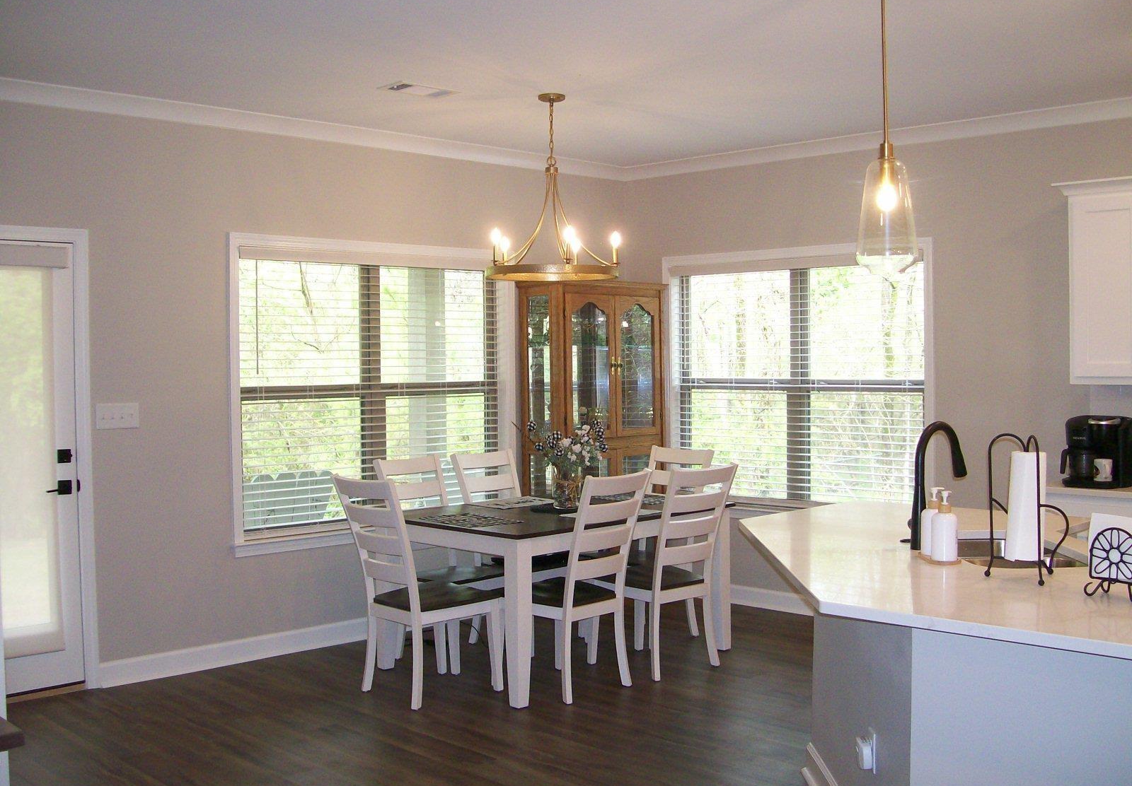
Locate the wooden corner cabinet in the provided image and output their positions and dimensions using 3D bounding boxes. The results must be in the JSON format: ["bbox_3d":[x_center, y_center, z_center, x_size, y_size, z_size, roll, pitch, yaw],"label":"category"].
[{"bbox_3d":[0.161,0.321,7.187,0.950,1.930,0.420,-2,3,-44],"label":"wooden corner cabinet"}]

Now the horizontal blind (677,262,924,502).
[{"bbox_3d":[1.318,-0.051,6.846,0.110,1.460,1.750,-2,3,-45],"label":"horizontal blind"}]

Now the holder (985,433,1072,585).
[{"bbox_3d":[1.237,0.304,3.150,0.210,0.395,0.180,0,2,12],"label":"holder"}]

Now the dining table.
[{"bbox_3d":[-0.020,0.958,5.911,1.520,0.760,0.990,-2,3,-44],"label":"dining table"}]

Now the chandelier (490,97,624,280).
[{"bbox_3d":[-0.069,-0.969,5.543,0.635,0.840,0.635,0,2,0],"label":"chandelier"}]

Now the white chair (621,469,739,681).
[{"bbox_3d":[0.460,0.833,5.682,0.475,1.005,0.610,-2,3,-41],"label":"white chair"}]

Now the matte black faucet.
[{"bbox_3d":[1.165,0.292,3.680,0.230,0.400,0.080,-2,3,-38],"label":"matte black faucet"}]

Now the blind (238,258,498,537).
[{"bbox_3d":[-0.987,-0.027,6.365,1.750,1.490,0.100,-2,3,-44],"label":"blind"}]

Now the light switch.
[{"bbox_3d":[-1.995,0.103,5.254,0.207,0.117,0.015,-2,3,-45],"label":"light switch"}]

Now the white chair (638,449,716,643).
[{"bbox_3d":[0.446,0.814,6.327,0.475,1.005,0.610,2,3,43],"label":"white chair"}]

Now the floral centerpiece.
[{"bbox_3d":[0.007,0.353,5.847,0.320,0.438,0.340,-2,3,-45],"label":"floral centerpiece"}]

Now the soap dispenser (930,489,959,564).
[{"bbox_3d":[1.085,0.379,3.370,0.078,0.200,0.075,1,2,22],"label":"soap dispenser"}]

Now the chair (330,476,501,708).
[{"bbox_3d":[-0.653,0.851,5.234,0.610,1.005,0.475,-2,3,-45],"label":"chair"}]

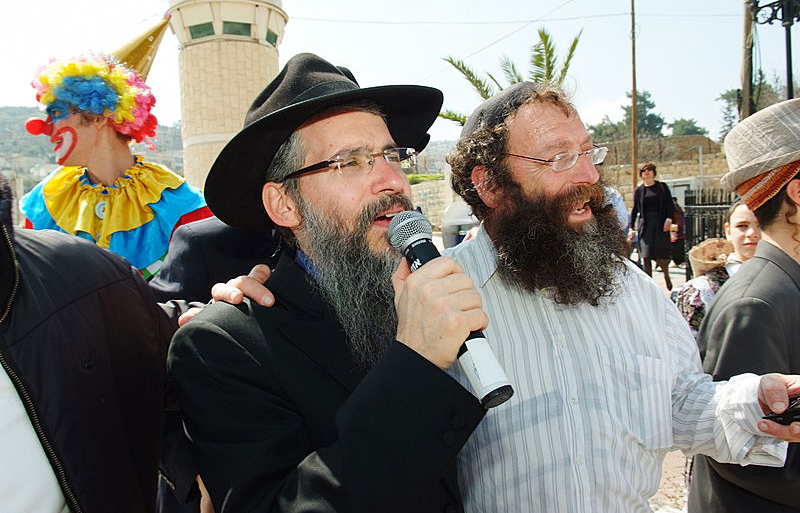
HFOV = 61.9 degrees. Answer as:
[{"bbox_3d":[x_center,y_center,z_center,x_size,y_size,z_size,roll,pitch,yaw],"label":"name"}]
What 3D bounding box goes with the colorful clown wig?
[{"bbox_3d":[-0.674,-0.351,1.480,0.250,0.200,0.240,8,0,-26],"label":"colorful clown wig"}]

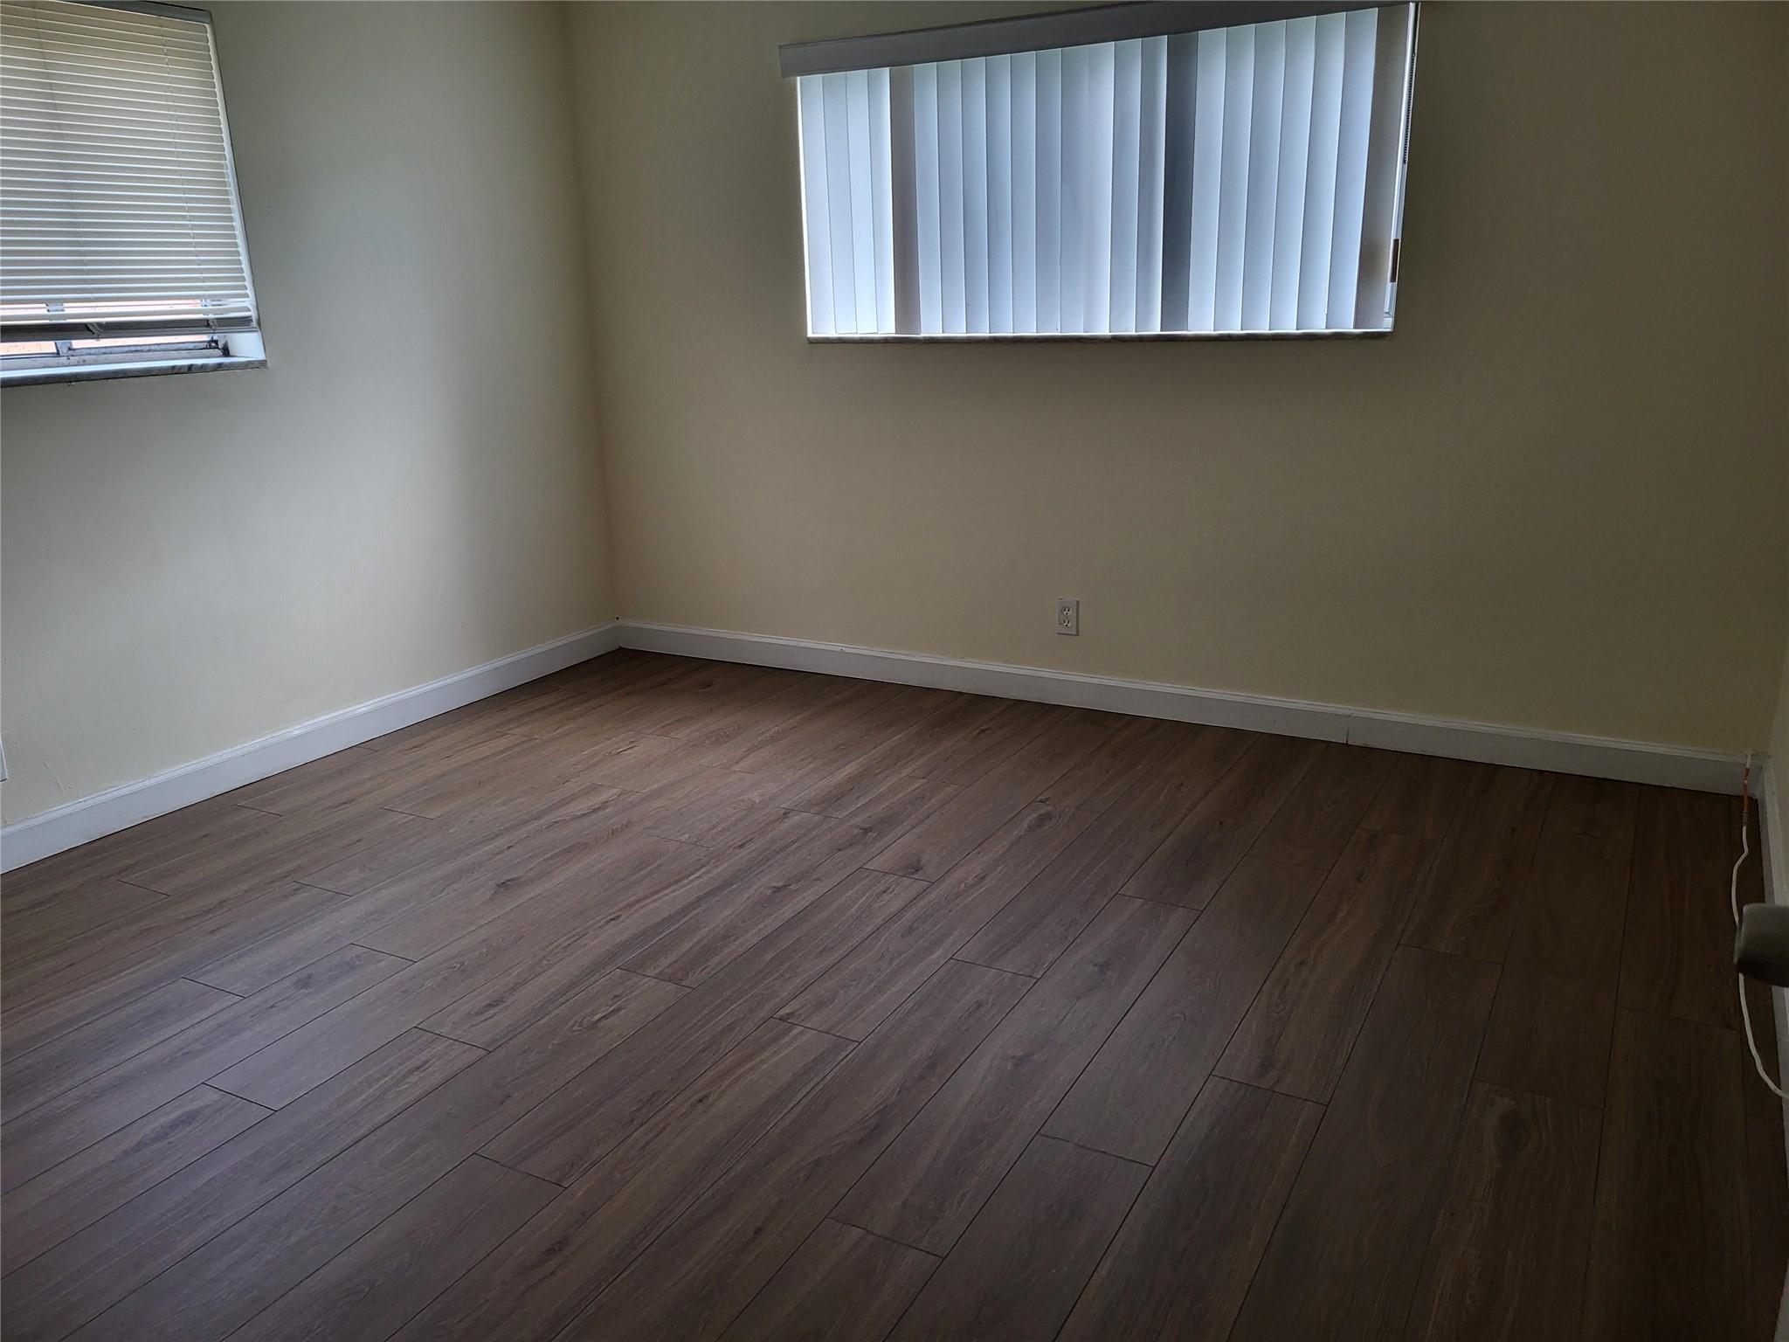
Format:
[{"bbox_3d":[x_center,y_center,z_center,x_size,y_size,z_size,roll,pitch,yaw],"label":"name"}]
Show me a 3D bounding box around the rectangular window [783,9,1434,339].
[{"bbox_3d":[0.505,-1.446,3.967,1.930,0.907,0.120,7,18,29],"label":"rectangular window"}]

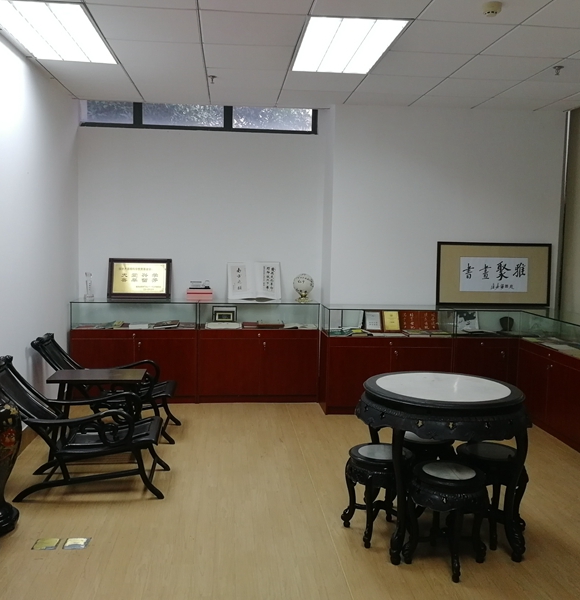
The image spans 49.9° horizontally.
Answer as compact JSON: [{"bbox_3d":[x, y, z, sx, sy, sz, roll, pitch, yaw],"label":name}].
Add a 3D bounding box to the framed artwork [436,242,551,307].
[{"bbox_3d":[1.939,-0.240,5.882,1.100,0.590,0.035,0,1,-5],"label":"framed artwork"}]

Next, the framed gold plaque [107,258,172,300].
[{"bbox_3d":[-1.404,-0.193,5.840,0.585,0.385,0.040,0,-7,-5],"label":"framed gold plaque"}]

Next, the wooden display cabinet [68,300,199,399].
[{"bbox_3d":[-1.369,0.449,5.634,1.085,0.888,0.400,0,6,-6],"label":"wooden display cabinet"}]

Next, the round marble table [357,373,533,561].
[{"bbox_3d":[0.770,0.830,3.244,0.870,0.750,0.870,1,6,0],"label":"round marble table"}]

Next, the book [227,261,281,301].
[{"bbox_3d":[-0.334,-0.167,5.829,0.495,0.365,0.070,0,-7,-5],"label":"book"}]

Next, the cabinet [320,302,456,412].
[{"bbox_3d":[0.834,0.506,5.444,1.065,0.888,0.400,0,6,-6],"label":"cabinet"}]

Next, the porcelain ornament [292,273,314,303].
[{"bbox_3d":[0.129,-0.111,5.848,0.201,0.265,0.170,0,5,-6],"label":"porcelain ornament"}]

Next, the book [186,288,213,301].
[{"bbox_3d":[-0.836,-0.047,5.783,0.232,0.122,0.170,0,6,-5],"label":"book"}]

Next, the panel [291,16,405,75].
[{"bbox_3d":[0.347,-1.640,4.034,0.580,0.060,1.170,0,6,-5],"label":"panel"}]

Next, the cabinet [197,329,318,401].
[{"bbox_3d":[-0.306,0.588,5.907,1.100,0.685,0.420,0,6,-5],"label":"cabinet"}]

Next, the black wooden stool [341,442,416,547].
[{"bbox_3d":[0.449,0.954,3.107,0.360,0.432,0.360,0,6,-6],"label":"black wooden stool"}]

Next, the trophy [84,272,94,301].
[{"bbox_3d":[-1.815,-0.121,5.660,0.090,0.265,0.070,0,6,-5],"label":"trophy"}]

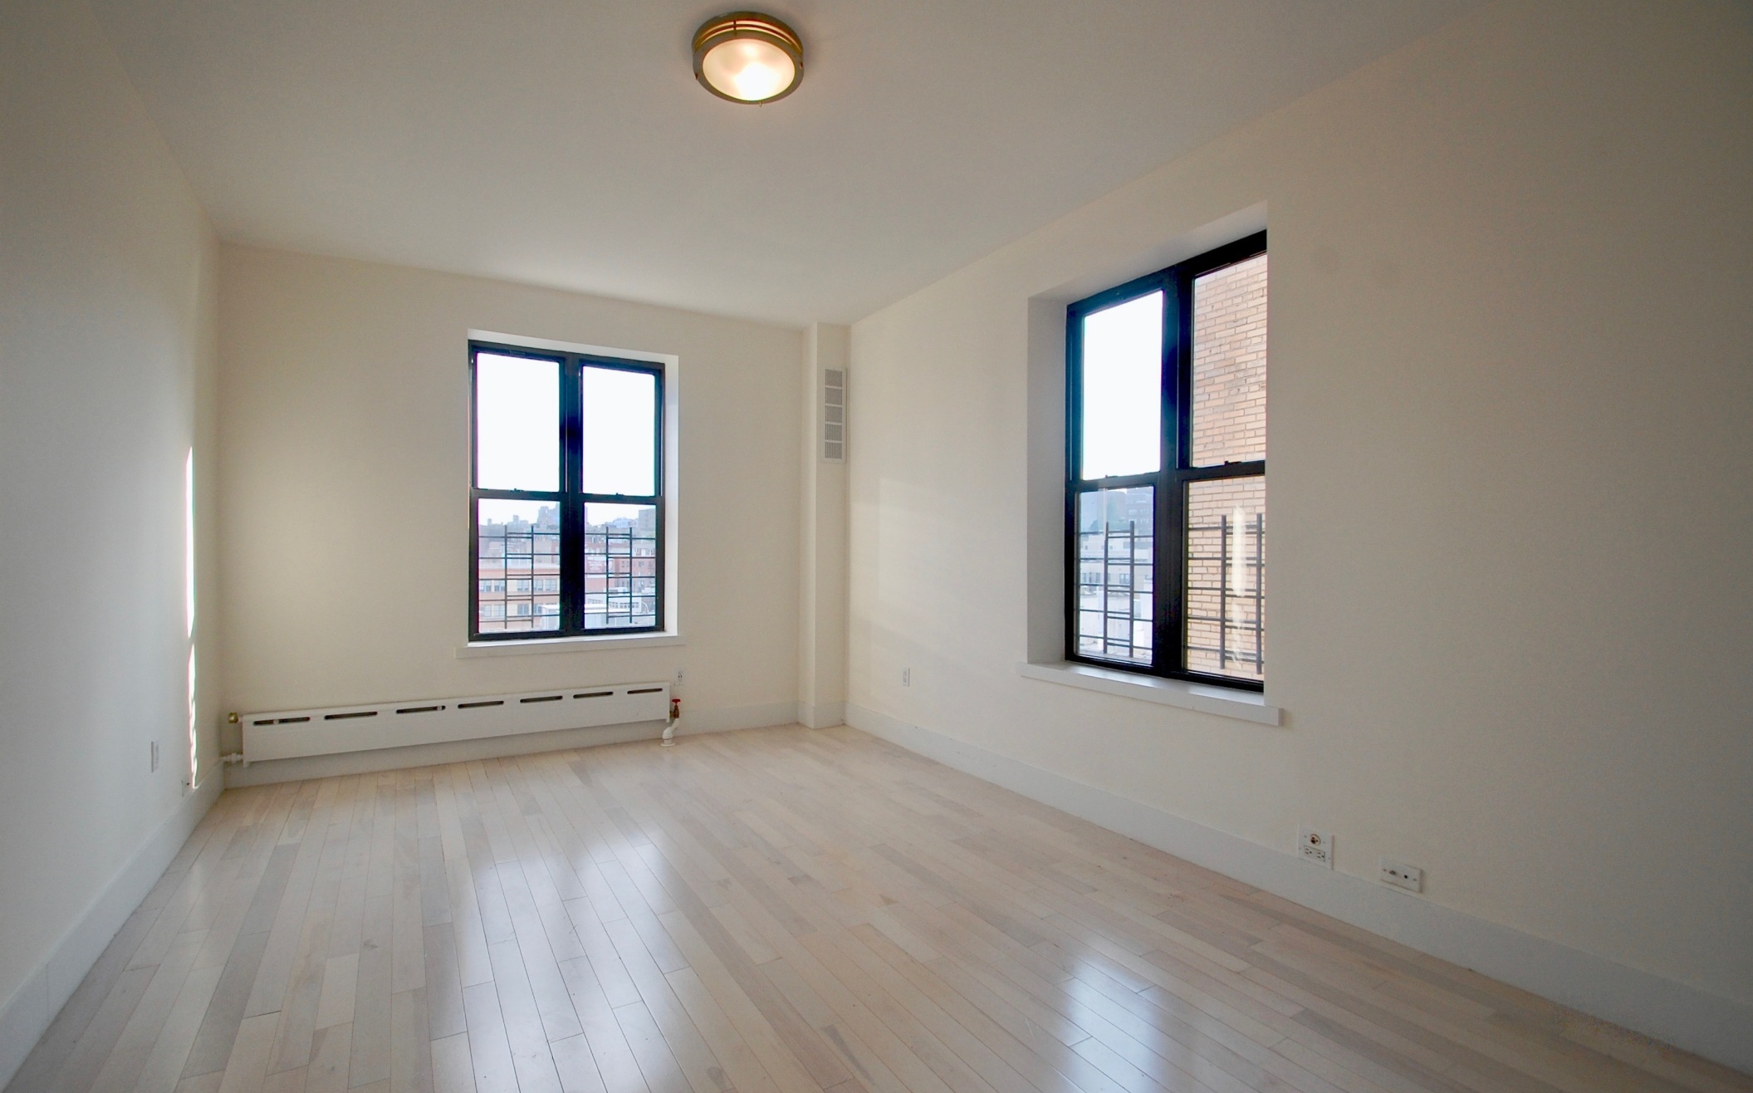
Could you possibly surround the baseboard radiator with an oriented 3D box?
[{"bbox_3d":[-2.254,0.975,4.169,2.086,0.231,0.110,0,0,-28],"label":"baseboard radiator"}]

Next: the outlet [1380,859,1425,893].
[{"bbox_3d":[1.614,1.014,2.251,0.011,0.070,0.113,0,0,-33],"label":"outlet"}]

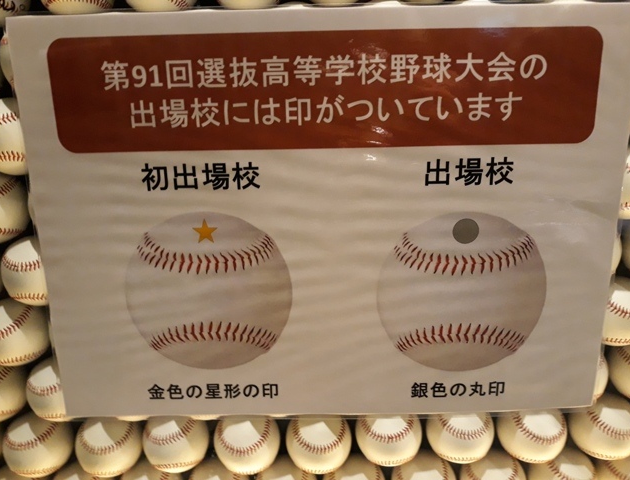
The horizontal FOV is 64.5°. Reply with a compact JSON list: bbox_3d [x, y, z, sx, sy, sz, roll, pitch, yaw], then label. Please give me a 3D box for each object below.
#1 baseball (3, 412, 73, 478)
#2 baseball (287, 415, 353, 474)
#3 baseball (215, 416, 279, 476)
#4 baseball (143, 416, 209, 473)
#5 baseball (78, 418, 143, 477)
[{"bbox_3d":[-0.312,0.230,0.567,0.073,0.073,0.073,-2,14,1],"label":"baseball"},{"bbox_3d":[0.004,0.224,0.563,0.073,0.073,0.073,-2,16,1],"label":"baseball"},{"bbox_3d":[-0.075,0.224,0.559,0.073,0.073,0.073,-2,14,1],"label":"baseball"},{"bbox_3d":[-0.158,0.227,0.571,0.073,0.073,0.073,-2,16,1],"label":"baseball"},{"bbox_3d":[-0.235,0.232,0.573,0.073,0.073,0.073,-2,16,1],"label":"baseball"}]

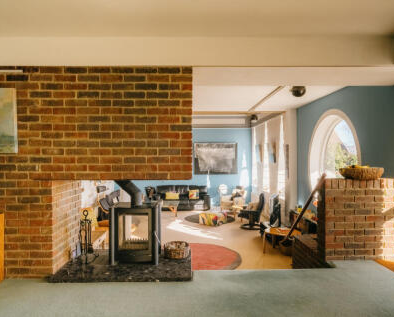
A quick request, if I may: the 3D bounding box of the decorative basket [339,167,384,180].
[{"bbox_3d":[1.930,0.173,3.561,0.470,0.140,0.450,0,0,-2],"label":"decorative basket"}]

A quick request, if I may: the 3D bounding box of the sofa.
[{"bbox_3d":[-0.538,1.419,11.055,2.030,0.830,0.900,0,0,-2],"label":"sofa"}]

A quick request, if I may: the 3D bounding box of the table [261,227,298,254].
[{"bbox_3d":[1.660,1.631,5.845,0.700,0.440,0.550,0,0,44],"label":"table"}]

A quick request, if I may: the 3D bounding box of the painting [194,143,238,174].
[{"bbox_3d":[0.717,0.000,11.650,1.648,1.226,0.050,0,0,-2],"label":"painting"}]

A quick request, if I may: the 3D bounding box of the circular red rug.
[{"bbox_3d":[-0.130,1.845,5.686,1.950,0.012,1.950,0,0,0],"label":"circular red rug"}]

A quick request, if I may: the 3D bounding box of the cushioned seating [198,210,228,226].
[{"bbox_3d":[0.463,1.687,8.556,0.550,0.310,0.570,0,0,32],"label":"cushioned seating"}]

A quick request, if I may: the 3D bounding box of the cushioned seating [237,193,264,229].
[{"bbox_3d":[1.460,1.383,8.105,0.720,0.920,0.720,0,0,-6],"label":"cushioned seating"}]

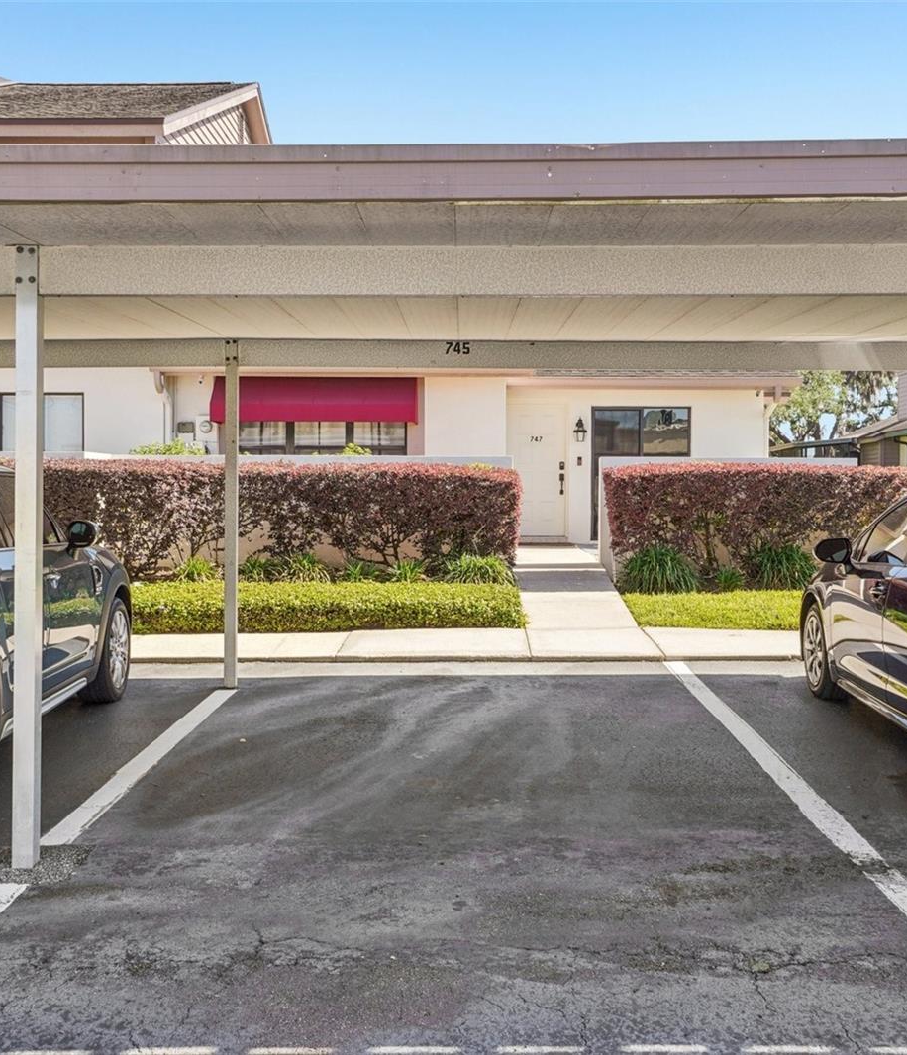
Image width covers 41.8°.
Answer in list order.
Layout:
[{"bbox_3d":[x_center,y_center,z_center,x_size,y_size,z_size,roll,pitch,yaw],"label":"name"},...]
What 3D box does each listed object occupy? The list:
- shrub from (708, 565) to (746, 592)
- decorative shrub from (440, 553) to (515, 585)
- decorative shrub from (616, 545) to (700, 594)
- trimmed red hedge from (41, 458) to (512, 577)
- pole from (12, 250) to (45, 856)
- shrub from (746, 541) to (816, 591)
[{"bbox_3d":[2.614,0.491,11.350,0.370,0.270,0.350,0,2,1],"label":"shrub"},{"bbox_3d":[0.227,0.429,11.450,0.720,0.360,0.650,0,2,1],"label":"decorative shrub"},{"bbox_3d":[1.978,0.410,11.400,0.800,0.480,0.700,0,2,1],"label":"decorative shrub"},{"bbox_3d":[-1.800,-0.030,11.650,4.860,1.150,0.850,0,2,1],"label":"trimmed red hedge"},{"bbox_3d":[-1.608,0.117,4.480,0.085,2.320,0.080,0,2,1],"label":"pole"},{"bbox_3d":[3.194,0.383,11.500,0.680,0.470,0.620,0,2,1],"label":"shrub"}]

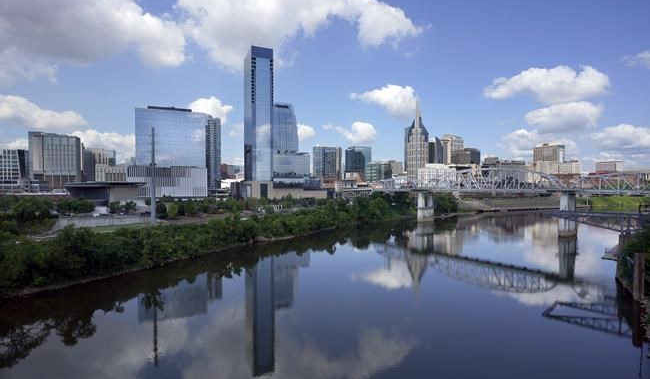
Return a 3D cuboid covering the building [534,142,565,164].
[{"bbox_3d":[582.000,-66.390,843.250,26.000,114.000,62.000,0,1,-23],"label":"building"}]

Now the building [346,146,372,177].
[{"bbox_3d":[88.000,-59.460,849.330,46.000,108.000,44.000,0,1,-23],"label":"building"}]

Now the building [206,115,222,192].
[{"bbox_3d":[-142.130,-39.280,411.440,21.000,94.000,27.000,-1,1,-24],"label":"building"}]

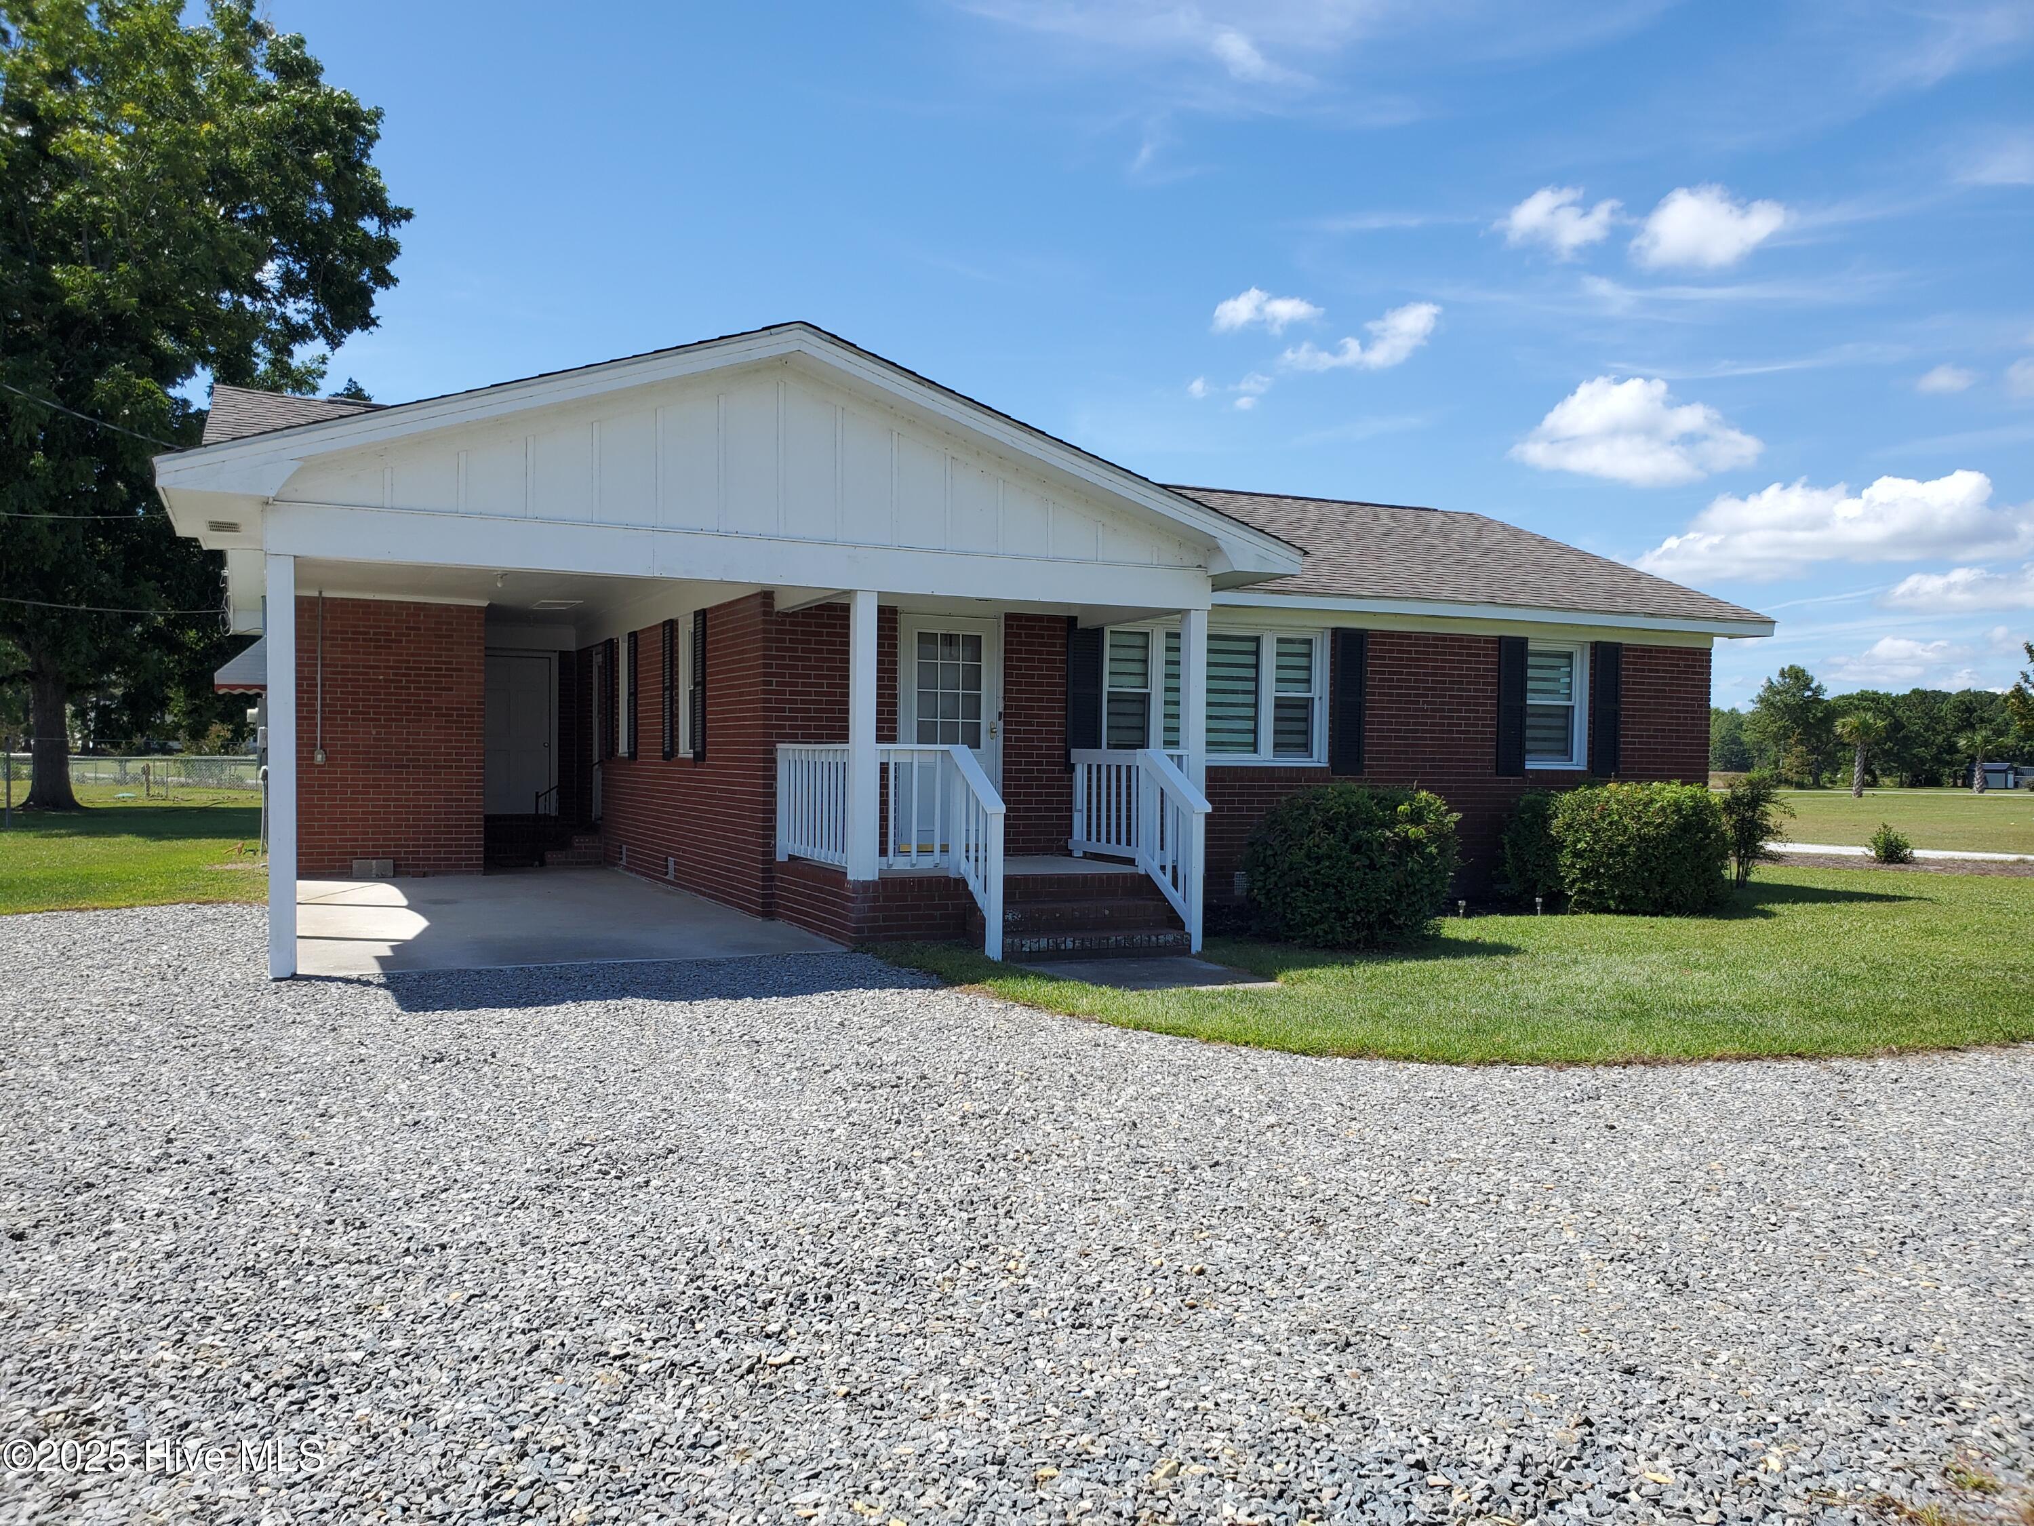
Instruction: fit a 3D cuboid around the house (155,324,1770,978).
[{"bbox_3d":[-0.374,-1.068,16.810,15.160,4.690,11.340,1,0,-26],"label":"house"}]

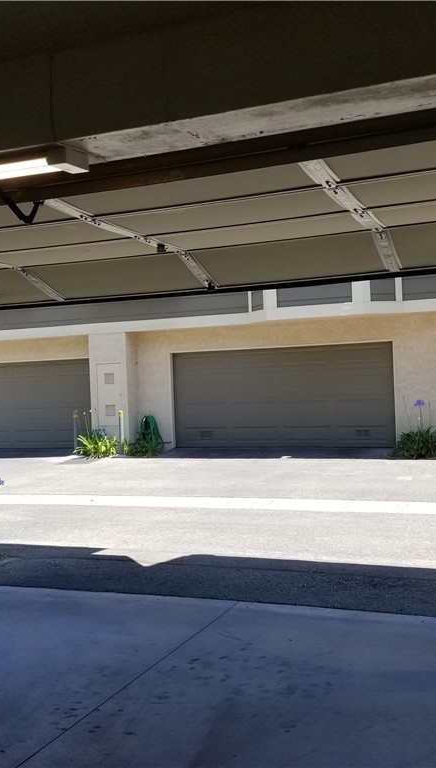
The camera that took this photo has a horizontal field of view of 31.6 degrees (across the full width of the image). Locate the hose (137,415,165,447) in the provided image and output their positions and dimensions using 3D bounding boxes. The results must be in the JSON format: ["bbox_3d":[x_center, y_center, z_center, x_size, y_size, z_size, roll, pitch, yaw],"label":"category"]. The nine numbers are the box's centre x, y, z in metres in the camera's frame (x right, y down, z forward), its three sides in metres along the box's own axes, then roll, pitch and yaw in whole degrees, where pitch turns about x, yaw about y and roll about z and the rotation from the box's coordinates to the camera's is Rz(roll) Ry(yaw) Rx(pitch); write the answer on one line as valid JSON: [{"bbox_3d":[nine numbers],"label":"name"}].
[{"bbox_3d":[-1.538,1.048,17.238,0.680,0.740,0.220,-2,-1,22],"label":"hose"}]

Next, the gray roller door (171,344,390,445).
[{"bbox_3d":[1.310,0.304,16.442,4.880,2.140,0.100,-2,-1,22],"label":"gray roller door"}]

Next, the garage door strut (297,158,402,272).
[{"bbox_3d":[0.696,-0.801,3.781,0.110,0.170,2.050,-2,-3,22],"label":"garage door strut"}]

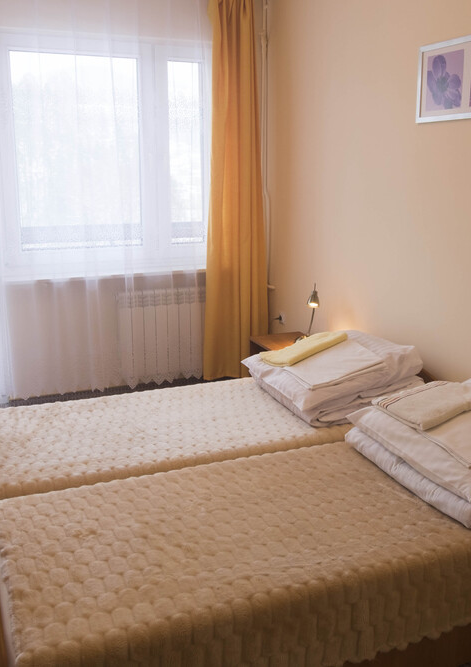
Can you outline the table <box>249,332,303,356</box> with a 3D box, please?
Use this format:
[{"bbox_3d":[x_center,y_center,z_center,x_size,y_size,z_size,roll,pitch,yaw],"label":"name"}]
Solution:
[{"bbox_3d":[0.332,0.301,4.113,0.360,0.490,0.440,-6,15,-23],"label":"table"}]

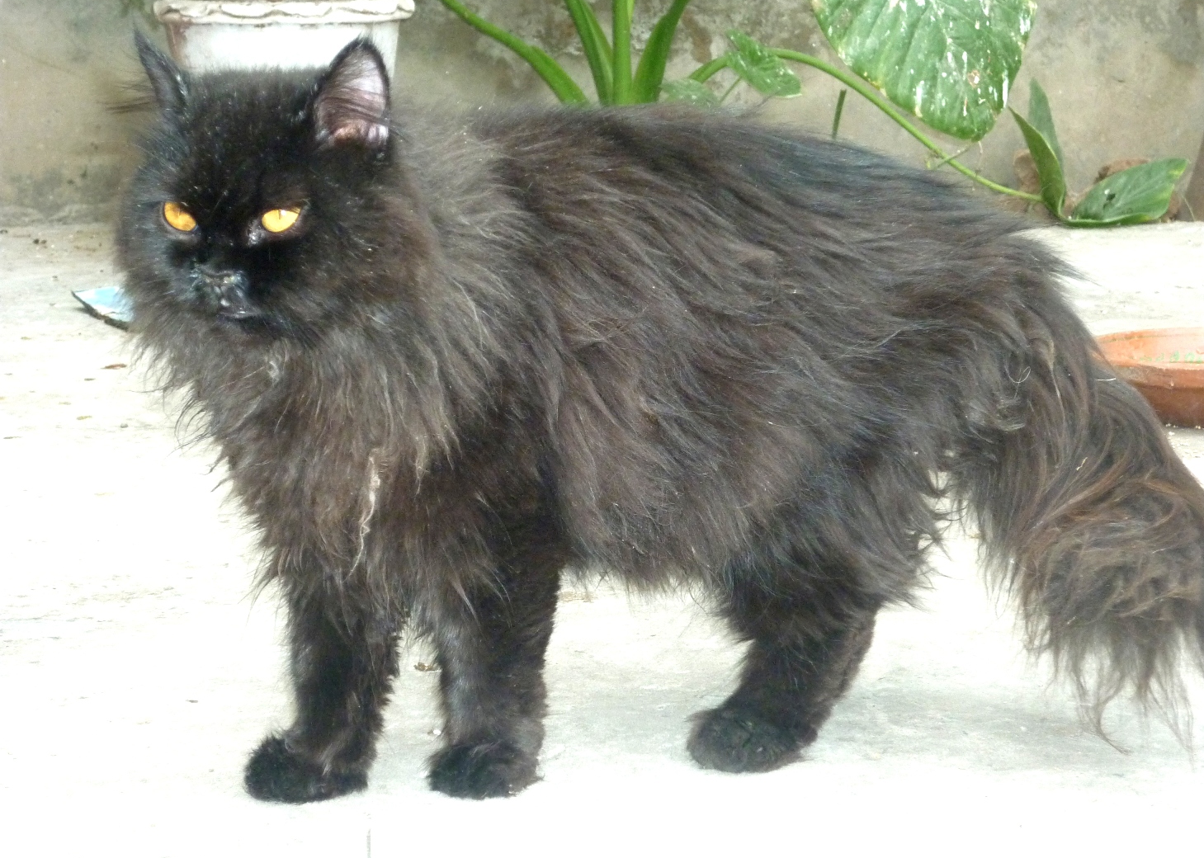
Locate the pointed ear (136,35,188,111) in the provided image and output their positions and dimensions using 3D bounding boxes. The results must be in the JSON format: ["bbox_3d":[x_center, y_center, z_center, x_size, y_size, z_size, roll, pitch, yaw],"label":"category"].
[{"bbox_3d":[-0.188,-0.152,1.275,0.018,0.036,0.030,-27,12,-27],"label":"pointed ear"}]

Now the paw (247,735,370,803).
[{"bbox_3d":[-0.131,0.145,1.324,0.053,0.027,0.042,-10,14,-43],"label":"paw"}]

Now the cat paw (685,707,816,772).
[{"bbox_3d":[0.068,0.136,1.369,0.043,0.028,0.055,10,14,44],"label":"cat paw"}]

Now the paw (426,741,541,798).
[{"bbox_3d":[-0.053,0.144,1.329,0.042,0.026,0.051,7,12,33],"label":"paw"}]

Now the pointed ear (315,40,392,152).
[{"bbox_3d":[-0.104,-0.140,1.250,0.031,0.046,0.020,5,12,-8],"label":"pointed ear"}]

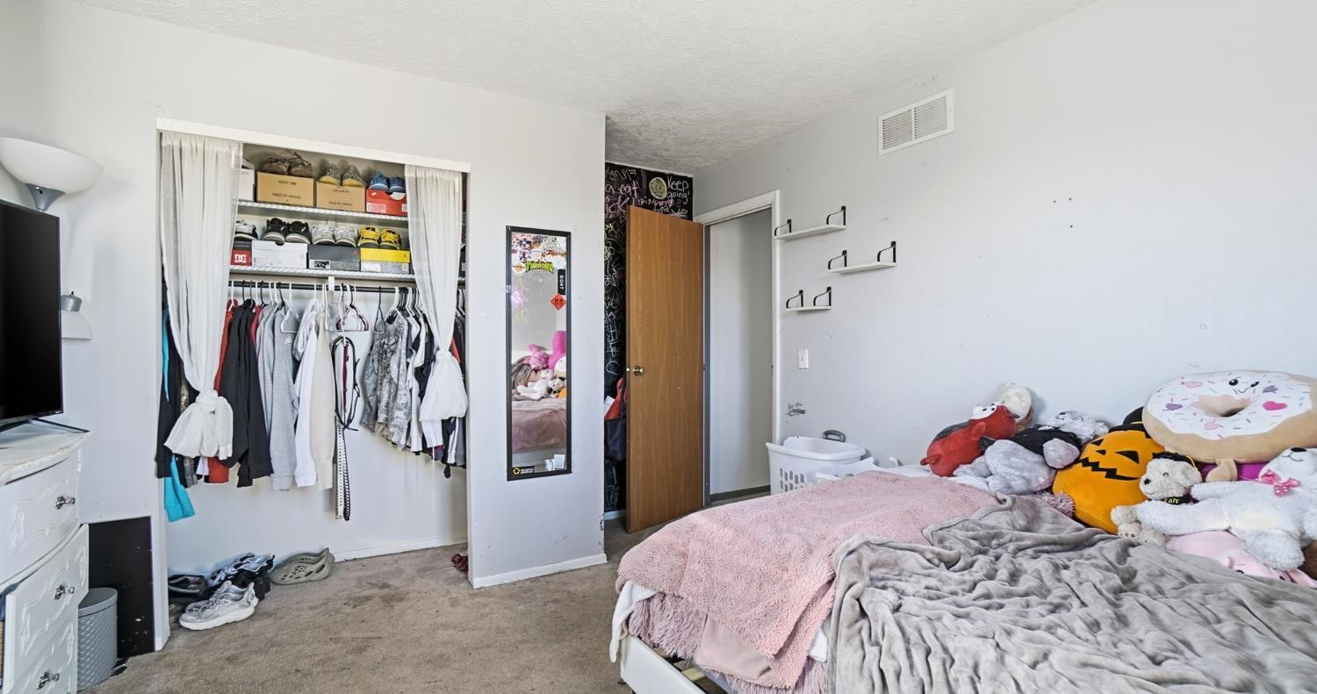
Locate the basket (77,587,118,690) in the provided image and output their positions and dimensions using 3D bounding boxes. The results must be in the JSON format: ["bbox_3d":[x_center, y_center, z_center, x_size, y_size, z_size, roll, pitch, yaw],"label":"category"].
[{"bbox_3d":[-2.129,1.073,2.003,0.229,0.285,0.229,0,0,-34],"label":"basket"}]

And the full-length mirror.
[{"bbox_3d":[-0.624,0.033,2.889,0.347,1.308,0.023,0,0,-28],"label":"full-length mirror"}]

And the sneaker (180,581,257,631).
[{"bbox_3d":[-1.964,1.151,2.465,0.293,0.126,0.106,0,0,-33],"label":"sneaker"}]

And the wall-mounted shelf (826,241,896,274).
[{"bbox_3d":[1.055,-0.466,2.850,0.131,0.129,0.314,0,0,-34],"label":"wall-mounted shelf"}]

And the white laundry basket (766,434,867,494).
[{"bbox_3d":[0.818,0.860,2.798,0.370,0.700,0.490,-1,2,-44],"label":"white laundry basket"}]

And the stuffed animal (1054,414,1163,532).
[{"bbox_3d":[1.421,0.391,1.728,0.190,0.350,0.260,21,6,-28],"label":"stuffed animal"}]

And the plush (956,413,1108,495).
[{"bbox_3d":[1.317,0.376,1.936,0.430,0.250,0.280,-41,-17,29],"label":"plush"}]

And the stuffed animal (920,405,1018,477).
[{"bbox_3d":[1.305,0.395,2.300,0.196,0.206,0.381,0,-38,-34],"label":"stuffed animal"}]

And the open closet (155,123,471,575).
[{"bbox_3d":[-1.592,0.159,2.698,1.180,2.105,0.660,-1,2,-29],"label":"open closet"}]

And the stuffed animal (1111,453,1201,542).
[{"bbox_3d":[1.395,0.425,1.535,0.163,0.229,0.141,0,0,2],"label":"stuffed animal"}]

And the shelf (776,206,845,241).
[{"bbox_3d":[0.835,-0.694,3.070,0.115,0.129,0.443,-1,2,-29],"label":"shelf"}]

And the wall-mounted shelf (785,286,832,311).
[{"bbox_3d":[0.863,-0.274,3.149,0.124,0.131,0.225,0,0,-34],"label":"wall-mounted shelf"}]

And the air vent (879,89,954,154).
[{"bbox_3d":[1.179,-1.038,2.544,0.020,0.189,0.385,-1,2,-29],"label":"air vent"}]

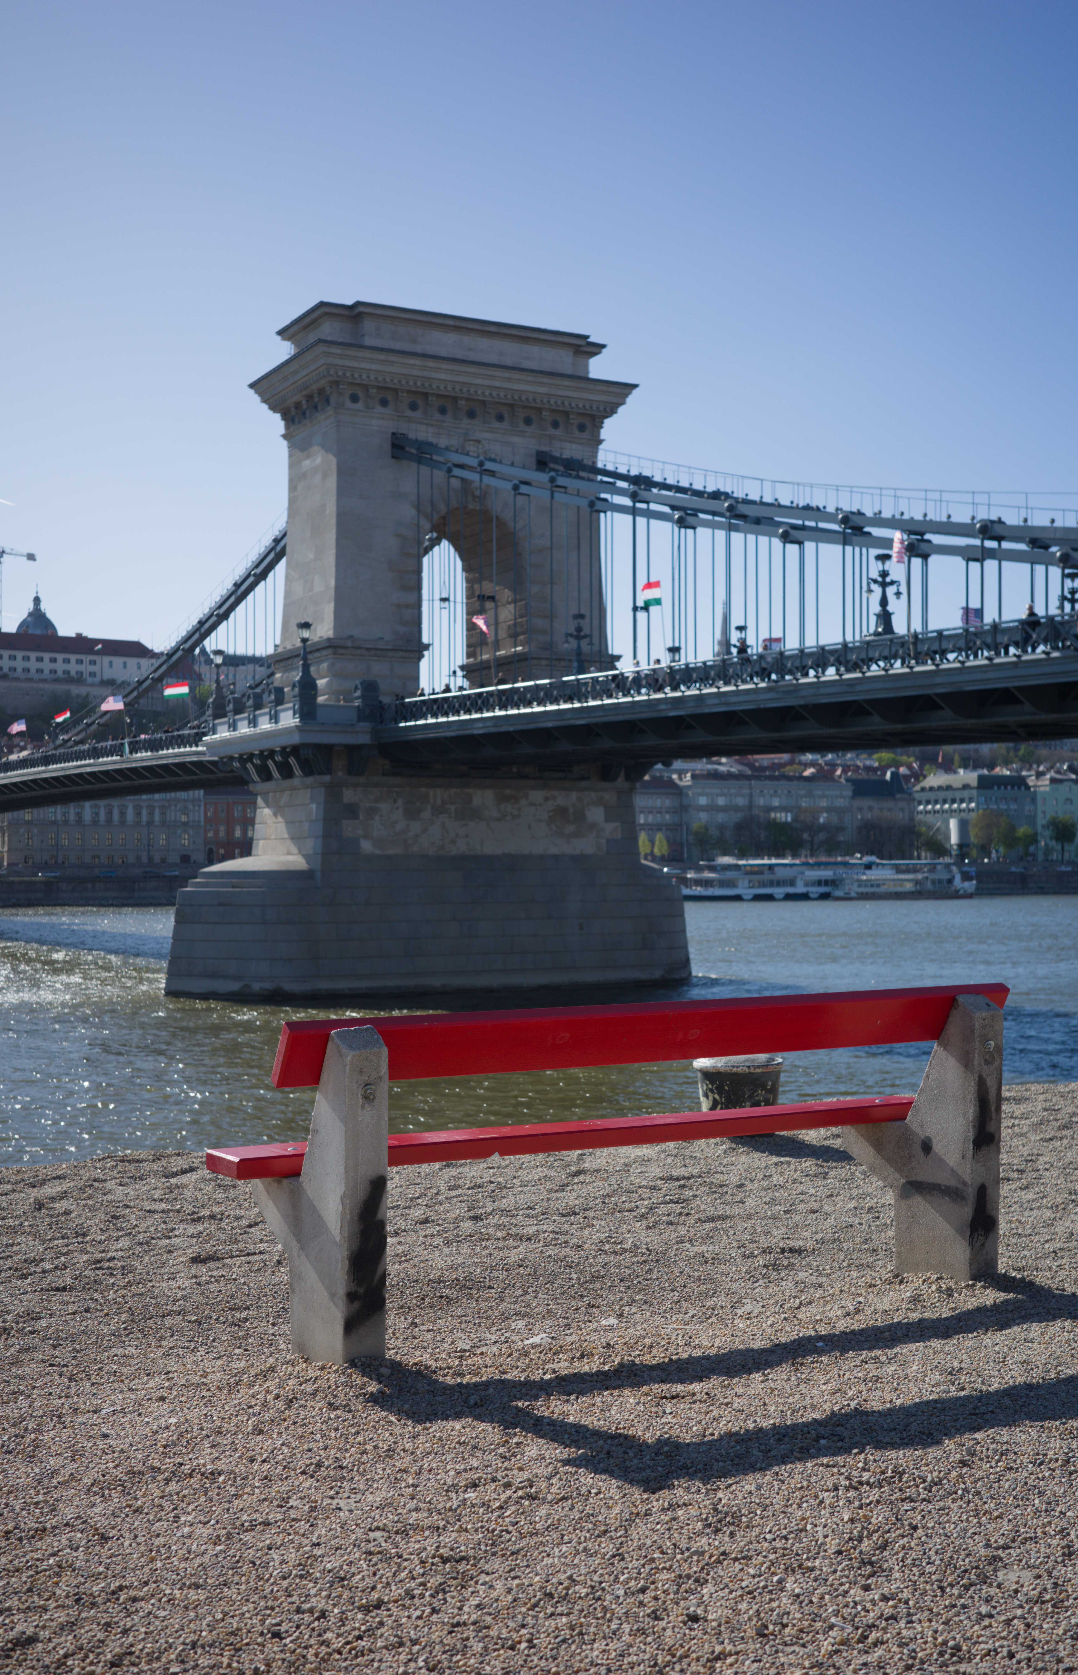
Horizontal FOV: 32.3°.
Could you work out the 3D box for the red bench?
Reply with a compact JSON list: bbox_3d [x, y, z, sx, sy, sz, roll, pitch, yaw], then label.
[{"bbox_3d":[0.298,0.878,5.244,2.338,0.853,0.646,0,-1,-29],"label":"red bench"}]

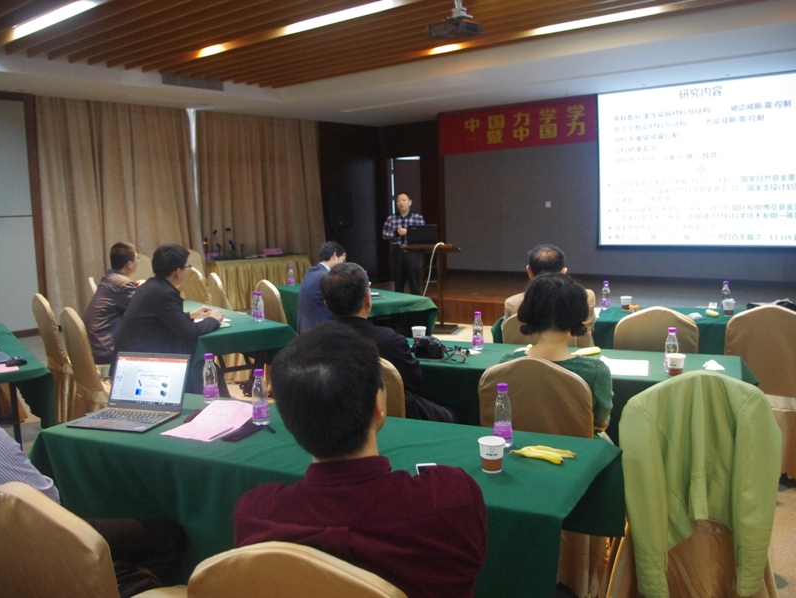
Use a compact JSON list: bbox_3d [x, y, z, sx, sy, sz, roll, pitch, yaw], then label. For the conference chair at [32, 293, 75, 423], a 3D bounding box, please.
[{"bbox_3d":[-2.335,0.415,5.596,0.580,0.950,0.460,-6,8,-34],"label":"conference chair"}]

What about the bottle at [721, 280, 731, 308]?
[{"bbox_3d":[2.178,-0.015,4.980,0.060,0.200,0.060,2,8,27],"label":"bottle"}]

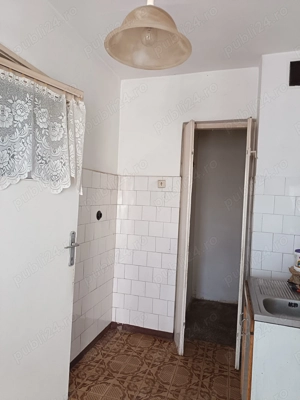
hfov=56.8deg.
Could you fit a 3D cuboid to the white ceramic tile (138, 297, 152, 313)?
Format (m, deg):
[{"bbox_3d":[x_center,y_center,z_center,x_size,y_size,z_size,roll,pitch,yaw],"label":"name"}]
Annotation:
[{"bbox_3d":[-0.046,1.041,2.769,0.150,0.150,0.010,2,1,17],"label":"white ceramic tile"}]

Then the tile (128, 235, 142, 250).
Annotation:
[{"bbox_3d":[-0.156,0.429,2.789,0.150,0.150,0.010,2,0,17],"label":"tile"}]

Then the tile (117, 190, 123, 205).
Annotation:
[{"bbox_3d":[-0.308,-0.027,2.840,0.056,0.150,0.010,2,0,17],"label":"tile"}]

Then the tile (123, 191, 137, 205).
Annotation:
[{"bbox_3d":[-0.209,-0.023,2.810,0.150,0.150,0.010,2,0,17],"label":"tile"}]

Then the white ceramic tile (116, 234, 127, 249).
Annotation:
[{"bbox_3d":[-0.290,0.424,2.830,0.131,0.150,0.010,2,0,17],"label":"white ceramic tile"}]

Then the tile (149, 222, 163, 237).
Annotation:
[{"bbox_3d":[0.059,0.288,2.717,0.150,0.150,0.010,3,1,17],"label":"tile"}]

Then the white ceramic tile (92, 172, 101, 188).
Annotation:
[{"bbox_3d":[-0.466,-0.183,2.413,0.010,0.150,0.150,2,0,17],"label":"white ceramic tile"}]

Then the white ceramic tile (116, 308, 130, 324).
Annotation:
[{"bbox_3d":[-0.272,1.178,2.812,0.150,0.150,0.010,2,0,17],"label":"white ceramic tile"}]

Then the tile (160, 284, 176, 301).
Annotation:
[{"bbox_3d":[0.175,0.911,2.721,0.150,0.150,0.010,2,0,16],"label":"tile"}]

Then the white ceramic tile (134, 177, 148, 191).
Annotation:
[{"bbox_3d":[-0.081,-0.165,2.813,0.150,0.150,0.010,2,0,16],"label":"white ceramic tile"}]

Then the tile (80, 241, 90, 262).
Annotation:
[{"bbox_3d":[-0.537,0.419,2.285,0.010,0.150,0.150,3,1,17],"label":"tile"}]

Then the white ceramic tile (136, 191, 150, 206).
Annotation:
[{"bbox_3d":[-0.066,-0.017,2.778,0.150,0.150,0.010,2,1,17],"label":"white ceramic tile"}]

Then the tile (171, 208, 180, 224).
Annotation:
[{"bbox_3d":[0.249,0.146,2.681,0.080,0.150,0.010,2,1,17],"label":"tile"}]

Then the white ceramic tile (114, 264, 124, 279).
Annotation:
[{"bbox_3d":[-0.312,0.721,2.833,0.118,0.150,0.010,3,1,17],"label":"white ceramic tile"}]

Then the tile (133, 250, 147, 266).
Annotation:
[{"bbox_3d":[-0.098,0.581,2.766,0.150,0.150,0.010,3,1,17],"label":"tile"}]

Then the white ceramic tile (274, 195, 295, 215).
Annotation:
[{"bbox_3d":[1.056,0.039,2.182,0.150,0.150,0.010,2,0,17],"label":"white ceramic tile"}]

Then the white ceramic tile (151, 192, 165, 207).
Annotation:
[{"bbox_3d":[0.078,-0.011,2.734,0.150,0.150,0.010,2,1,17],"label":"white ceramic tile"}]

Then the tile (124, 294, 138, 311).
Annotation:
[{"bbox_3d":[-0.188,1.027,2.794,0.150,0.150,0.010,3,1,17],"label":"tile"}]

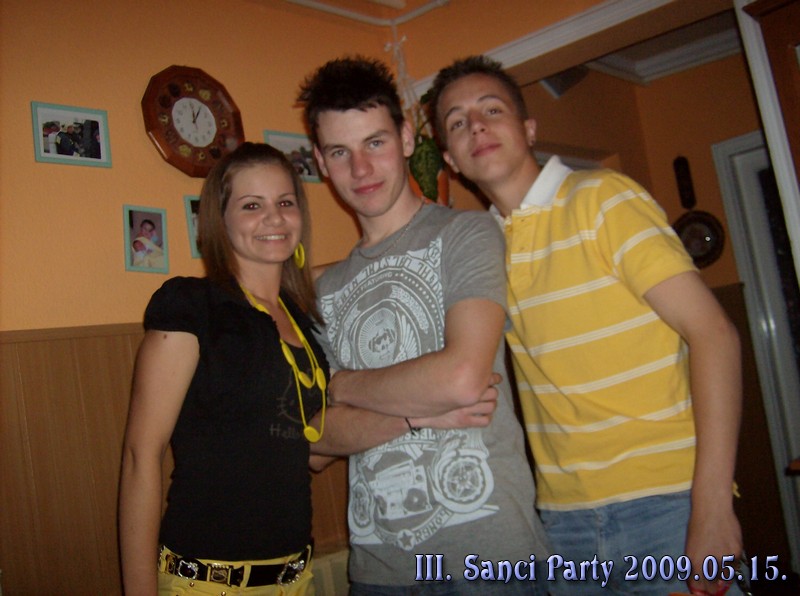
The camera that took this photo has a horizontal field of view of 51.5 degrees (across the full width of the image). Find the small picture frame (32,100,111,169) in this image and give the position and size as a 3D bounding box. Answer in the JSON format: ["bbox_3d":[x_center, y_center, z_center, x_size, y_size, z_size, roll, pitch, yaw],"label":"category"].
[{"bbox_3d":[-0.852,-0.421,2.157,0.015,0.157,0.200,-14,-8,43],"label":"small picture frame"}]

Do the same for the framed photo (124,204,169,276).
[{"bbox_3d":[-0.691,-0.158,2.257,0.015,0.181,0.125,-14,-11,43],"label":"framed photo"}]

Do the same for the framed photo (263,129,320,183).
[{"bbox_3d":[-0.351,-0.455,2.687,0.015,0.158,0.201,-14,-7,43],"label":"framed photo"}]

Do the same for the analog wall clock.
[{"bbox_3d":[-0.612,-0.513,2.450,0.040,0.338,0.338,-14,-7,43],"label":"analog wall clock"}]

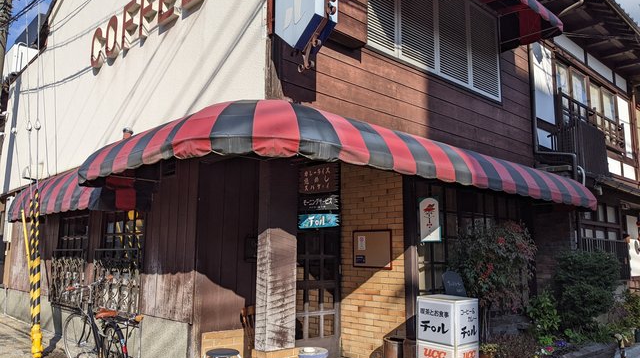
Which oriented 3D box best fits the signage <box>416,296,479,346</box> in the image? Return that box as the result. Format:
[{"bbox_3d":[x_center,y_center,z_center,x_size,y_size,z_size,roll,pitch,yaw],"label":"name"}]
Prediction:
[{"bbox_3d":[1.097,1.222,4.350,0.350,0.354,0.400,8,-11,-43],"label":"signage"}]

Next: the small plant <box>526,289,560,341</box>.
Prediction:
[{"bbox_3d":[2.791,1.718,6.251,0.450,0.620,0.420,8,-11,-43],"label":"small plant"}]

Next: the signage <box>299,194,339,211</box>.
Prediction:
[{"bbox_3d":[-0.024,0.208,4.130,0.030,0.135,0.500,9,-12,-42],"label":"signage"}]

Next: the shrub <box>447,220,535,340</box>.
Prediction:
[{"bbox_3d":[1.973,1.201,5.807,1.020,1.420,0.920,8,-11,-43],"label":"shrub"}]

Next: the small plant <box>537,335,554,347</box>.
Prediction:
[{"bbox_3d":[2.832,2.041,6.270,0.210,0.150,0.190,9,-12,-42],"label":"small plant"}]

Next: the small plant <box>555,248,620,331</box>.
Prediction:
[{"bbox_3d":[3.773,1.585,7.095,0.860,1.120,0.780,9,-12,-42],"label":"small plant"}]

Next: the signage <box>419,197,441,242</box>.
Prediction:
[{"bbox_3d":[1.189,0.439,5.359,0.060,0.475,0.255,9,-12,-42],"label":"signage"}]

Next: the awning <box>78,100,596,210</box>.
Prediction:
[{"bbox_3d":[0.728,-0.113,5.788,5.756,0.713,2.567,9,-12,-42],"label":"awning"}]

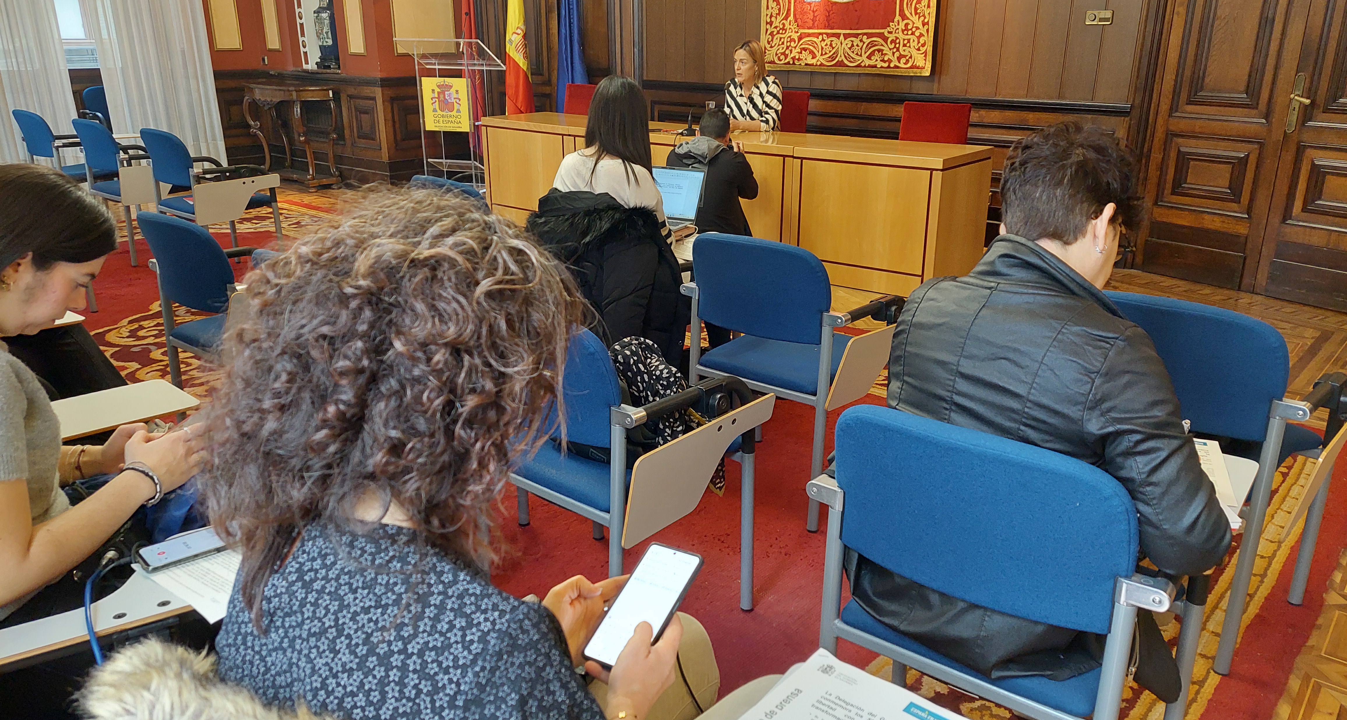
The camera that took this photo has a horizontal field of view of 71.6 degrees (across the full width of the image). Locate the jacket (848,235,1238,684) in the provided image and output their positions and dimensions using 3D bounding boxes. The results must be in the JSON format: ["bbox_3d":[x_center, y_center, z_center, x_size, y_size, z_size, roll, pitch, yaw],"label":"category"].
[{"bbox_3d":[0.612,0.142,1.550,0.560,0.660,0.450,15,24,37],"label":"jacket"}]

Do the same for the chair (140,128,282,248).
[{"bbox_3d":[-2.696,-0.915,5.542,0.599,0.842,0.512,14,23,35],"label":"chair"}]

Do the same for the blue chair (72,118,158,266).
[{"bbox_3d":[-3.442,-1.106,6.084,0.605,0.848,0.520,14,24,35],"label":"blue chair"}]

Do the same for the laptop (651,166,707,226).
[{"bbox_3d":[-0.084,-0.638,3.645,0.325,0.215,0.300,12,22,31],"label":"laptop"}]

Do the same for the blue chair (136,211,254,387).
[{"bbox_3d":[-1.377,-0.095,3.193,0.605,0.848,0.520,14,24,35],"label":"blue chair"}]

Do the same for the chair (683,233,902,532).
[{"bbox_3d":[0.399,0.010,2.907,0.605,0.848,0.520,16,24,37],"label":"chair"}]

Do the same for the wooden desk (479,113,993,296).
[{"bbox_3d":[0.180,-1.167,6.377,3.801,0.772,0.682,16,25,38],"label":"wooden desk"}]

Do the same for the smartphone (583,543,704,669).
[{"bbox_3d":[-0.033,0.285,1.073,0.077,0.010,0.163,10,50,36],"label":"smartphone"}]

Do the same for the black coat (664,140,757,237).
[{"bbox_3d":[0.202,-0.897,4.900,0.490,0.560,0.400,4,19,11],"label":"black coat"}]

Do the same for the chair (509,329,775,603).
[{"bbox_3d":[-0.140,0.229,2.229,0.599,0.842,0.512,16,25,38],"label":"chair"}]

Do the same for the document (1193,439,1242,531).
[{"bbox_3d":[0.874,0.185,1.675,0.210,0.006,0.297,8,21,22],"label":"document"}]

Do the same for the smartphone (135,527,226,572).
[{"bbox_3d":[-0.703,0.266,1.392,0.162,0.011,0.077,-17,25,-40],"label":"smartphone"}]

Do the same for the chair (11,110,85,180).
[{"bbox_3d":[-4.312,-1.356,6.797,0.585,0.848,0.520,14,23,34],"label":"chair"}]

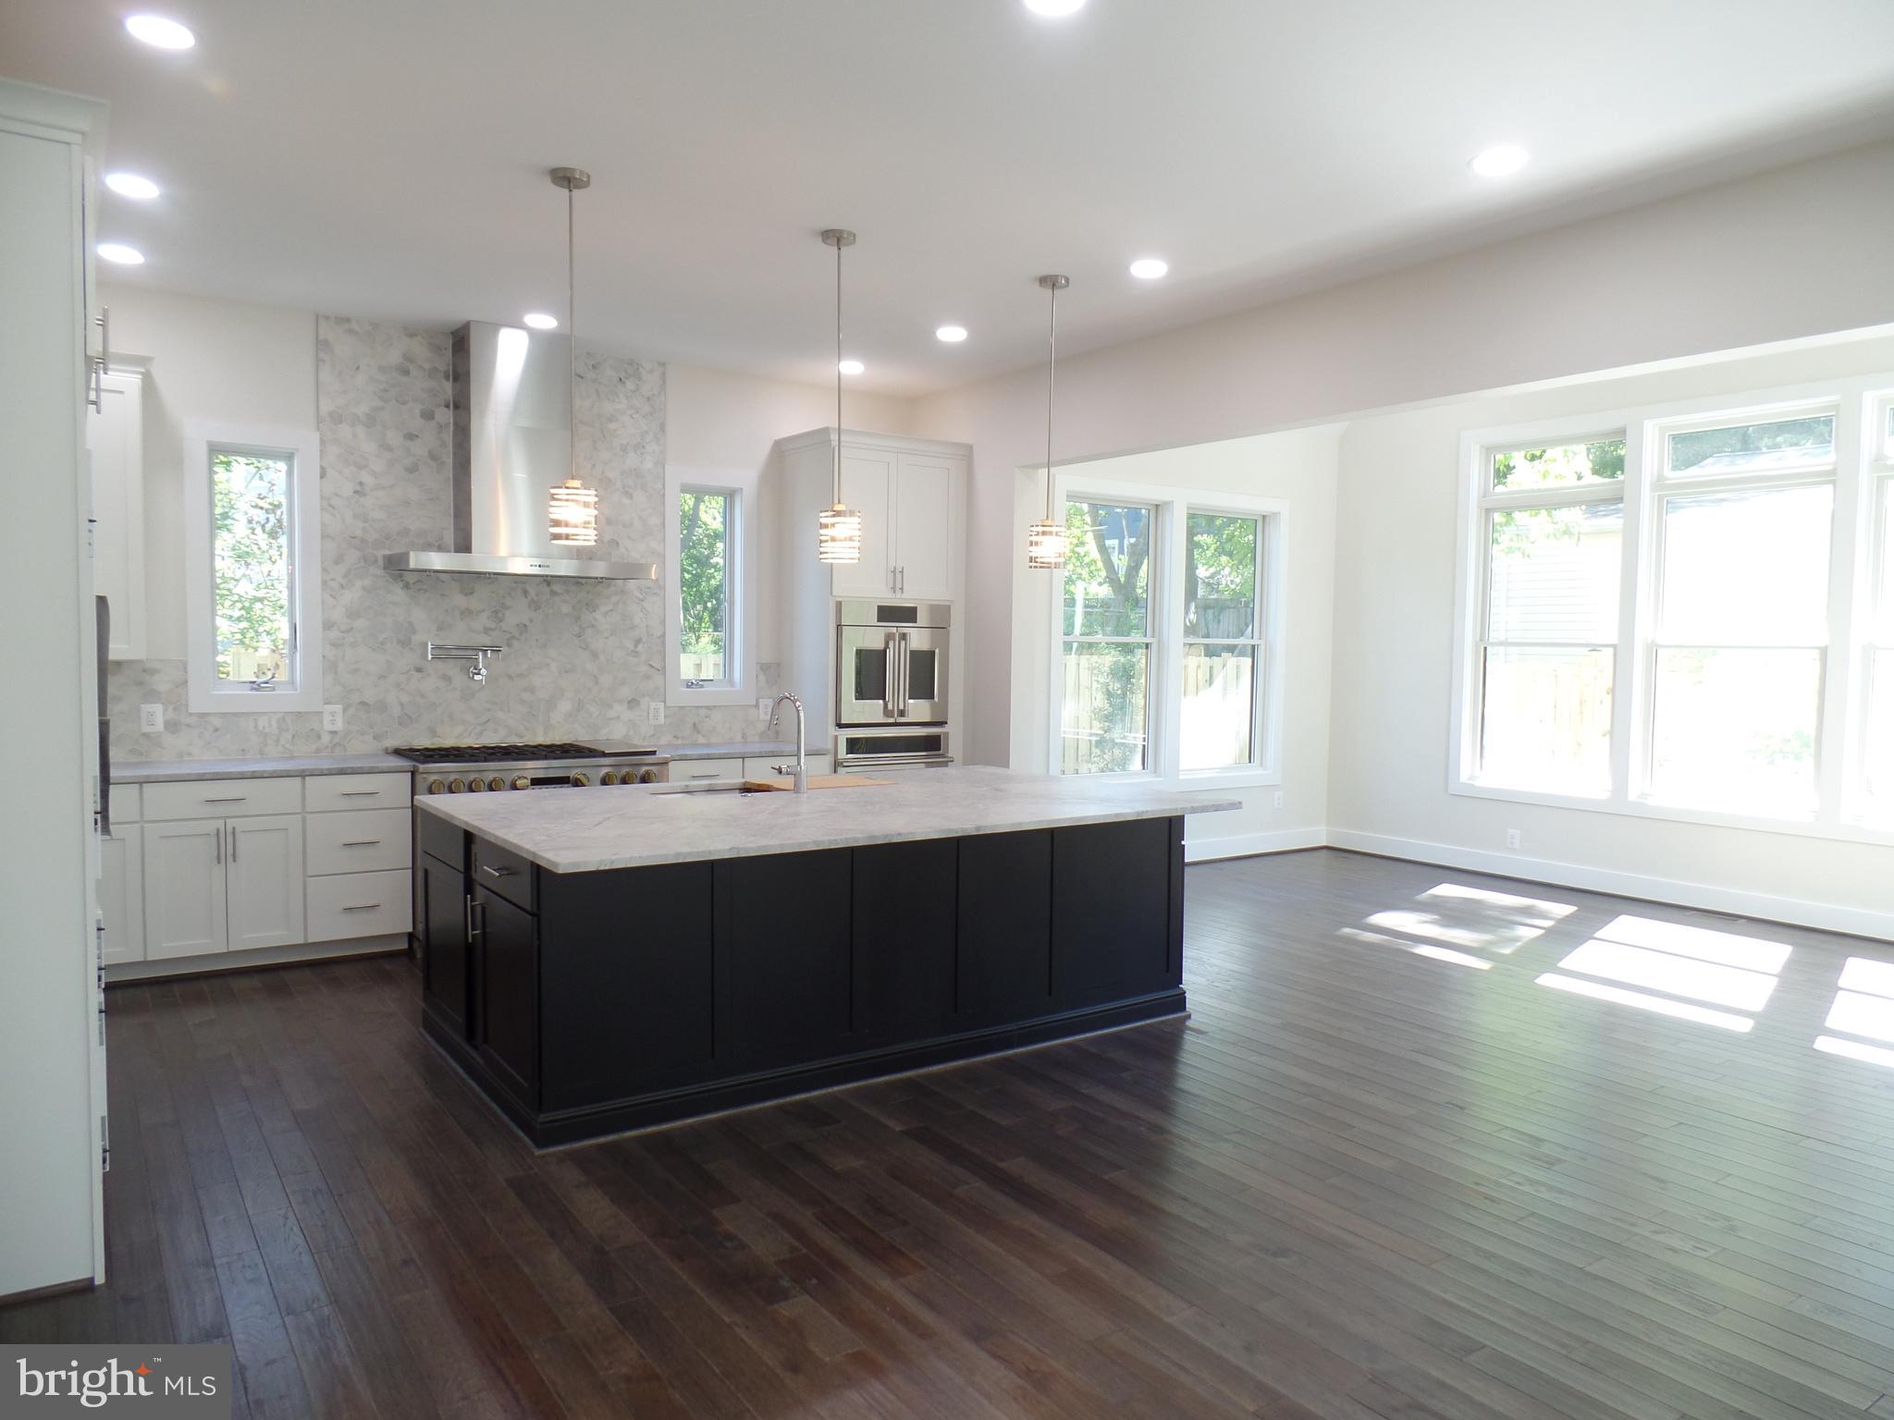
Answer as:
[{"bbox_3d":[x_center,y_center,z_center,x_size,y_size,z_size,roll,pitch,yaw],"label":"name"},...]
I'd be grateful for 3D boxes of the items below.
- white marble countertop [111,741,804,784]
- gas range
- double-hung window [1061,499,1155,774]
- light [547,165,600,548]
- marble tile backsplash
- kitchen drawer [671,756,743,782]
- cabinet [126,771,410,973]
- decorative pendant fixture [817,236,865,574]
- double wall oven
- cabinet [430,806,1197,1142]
[{"bbox_3d":[-2.400,0.253,6.419,3.760,0.034,0.648,-1,3,-35],"label":"white marble countertop"},{"bbox_3d":[-2.146,0.662,6.479,1.235,0.920,0.715,-1,4,-35],"label":"gas range"},{"bbox_3d":[1.048,-0.466,8.347,0.900,1.875,0.100,-1,4,-35],"label":"double-hung window"},{"bbox_3d":[-1.277,-1.186,4.295,0.167,1.247,0.167,-1,4,-35],"label":"light"},{"bbox_3d":[-2.508,-0.859,6.562,3.640,2.161,0.025,-1,4,-35],"label":"marble tile backsplash"},{"bbox_3d":[-1.446,0.334,7.022,0.443,0.165,0.510,-1,3,-35],"label":"kitchen drawer"},{"bbox_3d":[-3.178,0.722,5.922,1.119,0.875,0.622,-1,3,-35],"label":"cabinet"},{"bbox_3d":[-0.411,-1.200,4.854,0.165,1.250,0.165,1,3,0],"label":"decorative pendant fixture"},{"bbox_3d":[-0.455,0.010,7.708,0.766,1.310,0.600,-1,3,-35],"label":"double wall oven"},{"bbox_3d":[-0.500,0.793,4.928,2.626,0.860,1.428,-1,4,-35],"label":"cabinet"}]

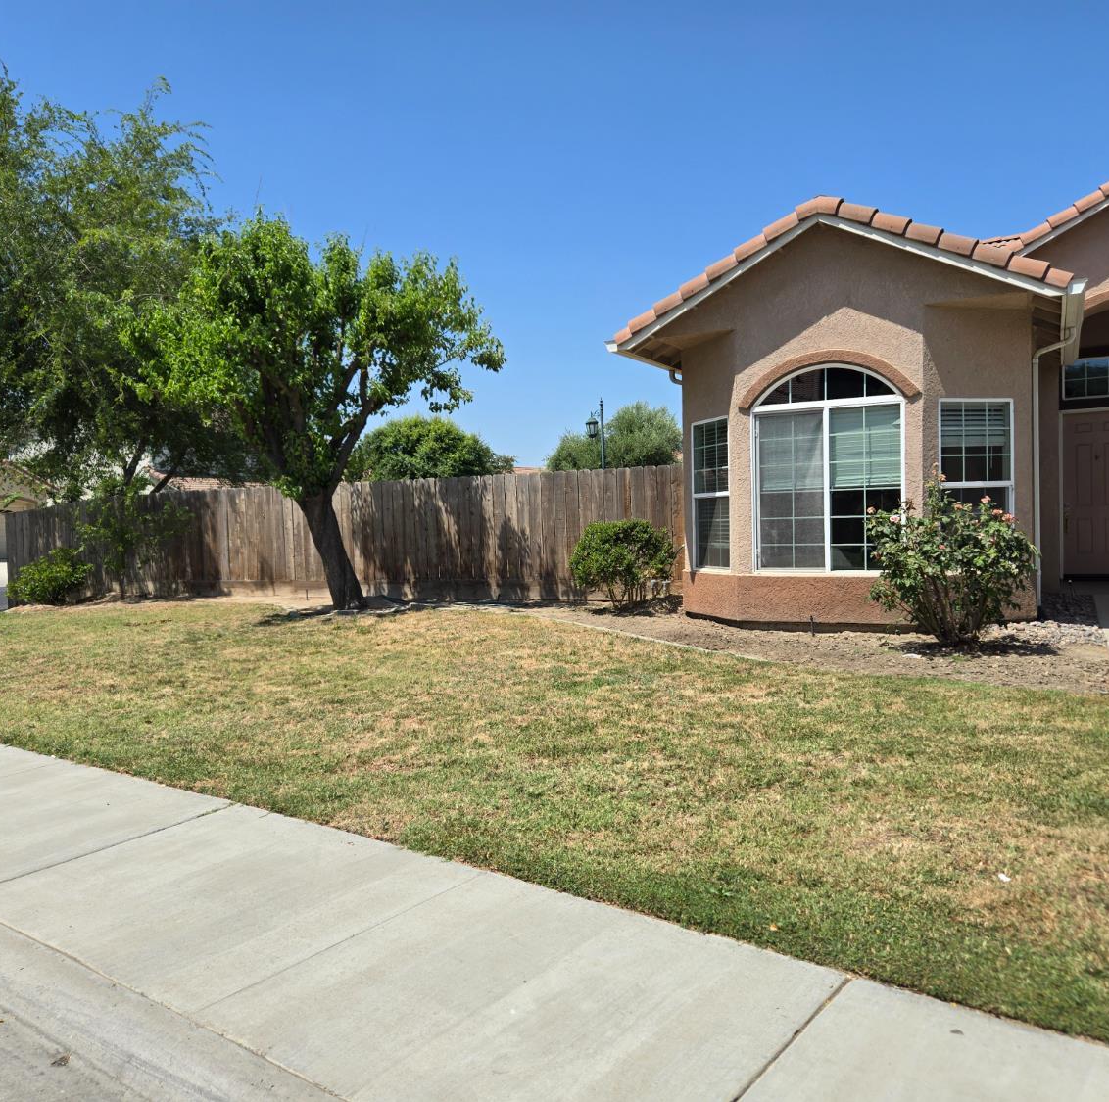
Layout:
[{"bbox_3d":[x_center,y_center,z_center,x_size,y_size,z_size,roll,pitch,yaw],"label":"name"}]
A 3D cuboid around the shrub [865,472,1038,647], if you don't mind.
[{"bbox_3d":[3.585,0.083,8.800,1.450,1.542,1.350,-1,1,0],"label":"shrub"}]

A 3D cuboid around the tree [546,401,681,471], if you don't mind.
[{"bbox_3d":[2.407,-2.759,39.000,5.600,6.450,5.300,-1,1,0],"label":"tree"}]

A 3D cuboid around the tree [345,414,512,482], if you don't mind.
[{"bbox_3d":[-3.968,-1.743,30.000,5.200,4.944,5.000,-1,1,0],"label":"tree"}]

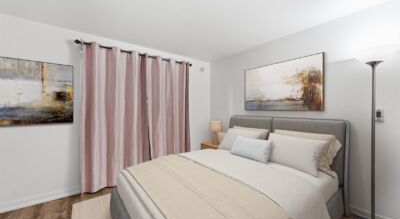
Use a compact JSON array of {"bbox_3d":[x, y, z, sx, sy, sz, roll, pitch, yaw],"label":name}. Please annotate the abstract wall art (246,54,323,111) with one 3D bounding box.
[{"bbox_3d":[1.293,-0.372,2.605,0.040,0.805,1.280,-1,1,-38],"label":"abstract wall art"}]

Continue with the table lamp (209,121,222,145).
[{"bbox_3d":[0.363,0.511,3.505,0.310,0.530,0.310,0,1,0],"label":"table lamp"}]

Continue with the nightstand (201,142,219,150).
[{"bbox_3d":[0.345,1.011,3.497,0.420,0.470,0.500,-1,1,-38],"label":"nightstand"}]

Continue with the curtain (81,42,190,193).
[{"bbox_3d":[-0.997,0.120,2.894,1.950,2.250,0.130,-1,1,-38],"label":"curtain"}]

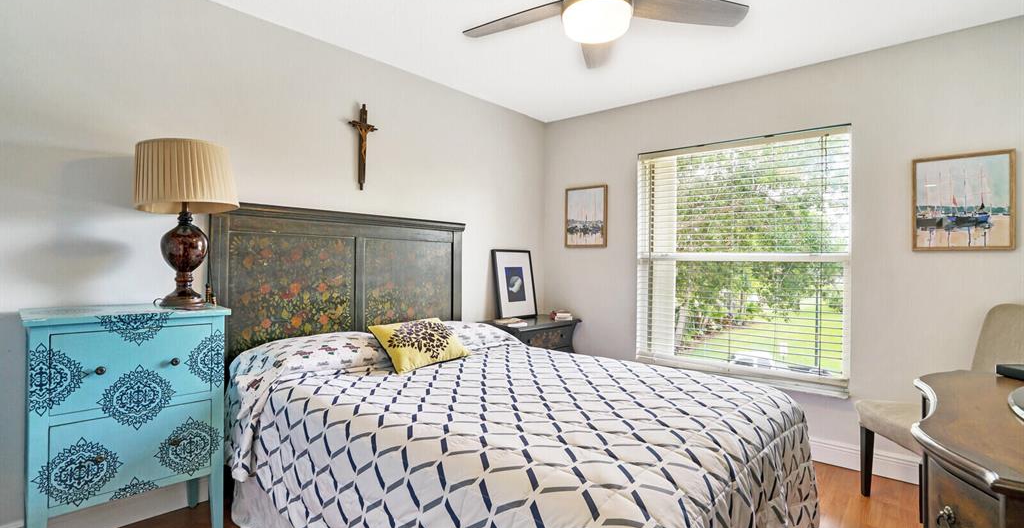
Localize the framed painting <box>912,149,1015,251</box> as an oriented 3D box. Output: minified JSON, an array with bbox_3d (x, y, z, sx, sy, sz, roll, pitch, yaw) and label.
[{"bbox_3d":[2.354,-0.319,2.372,0.390,0.500,0.030,0,0,39],"label":"framed painting"}]

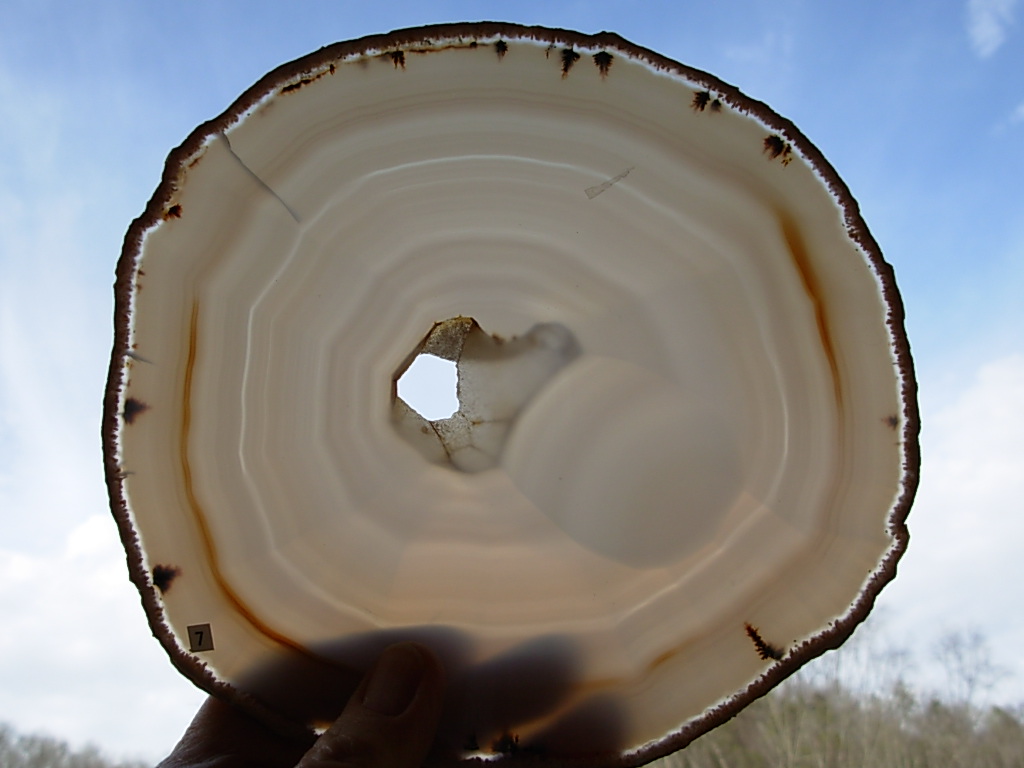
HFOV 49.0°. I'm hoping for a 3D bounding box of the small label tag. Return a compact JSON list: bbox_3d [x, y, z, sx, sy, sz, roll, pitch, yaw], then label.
[{"bbox_3d":[-0.086,0.070,0.310,0.006,0.007,0.001,-9,0,0],"label":"small label tag"}]

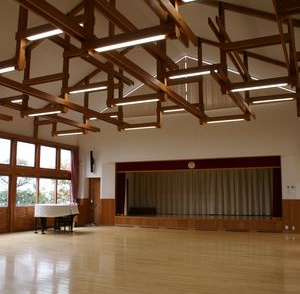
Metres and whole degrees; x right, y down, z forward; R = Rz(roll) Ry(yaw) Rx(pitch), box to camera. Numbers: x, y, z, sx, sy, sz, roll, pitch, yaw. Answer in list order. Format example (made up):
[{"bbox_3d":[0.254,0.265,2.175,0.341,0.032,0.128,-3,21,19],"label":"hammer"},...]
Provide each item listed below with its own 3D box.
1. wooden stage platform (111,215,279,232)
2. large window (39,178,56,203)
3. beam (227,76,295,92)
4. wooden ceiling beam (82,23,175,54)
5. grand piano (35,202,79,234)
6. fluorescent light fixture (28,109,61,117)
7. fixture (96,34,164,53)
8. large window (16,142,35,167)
[{"bbox_3d":[2.129,3.204,14.640,6.900,0.450,2.500,-3,-8,23],"label":"wooden stage platform"},{"bbox_3d":[-4.206,1.823,13.868,0.090,1.030,1.050,-3,-8,23],"label":"large window"},{"bbox_3d":[2.327,-1.340,7.247,1.450,0.155,0.130,-3,-8,23],"label":"beam"},{"bbox_3d":[-0.363,-1.608,5.085,1.560,0.155,0.130,-3,-8,23],"label":"wooden ceiling beam"},{"bbox_3d":[-3.493,2.622,12.398,1.620,1.020,1.480,5,-9,-34],"label":"grand piano"},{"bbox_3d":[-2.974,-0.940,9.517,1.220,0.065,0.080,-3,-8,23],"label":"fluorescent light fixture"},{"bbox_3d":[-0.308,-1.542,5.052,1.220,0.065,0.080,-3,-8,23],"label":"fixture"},{"bbox_3d":[-4.733,0.293,12.859,0.090,0.930,1.000,-3,-8,23],"label":"large window"}]

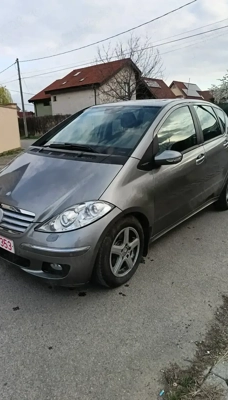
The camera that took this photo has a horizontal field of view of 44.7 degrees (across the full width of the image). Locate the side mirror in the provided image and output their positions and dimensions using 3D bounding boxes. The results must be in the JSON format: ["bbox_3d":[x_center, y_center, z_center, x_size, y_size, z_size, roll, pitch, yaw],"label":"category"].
[{"bbox_3d":[0.471,-0.371,2.443,0.220,0.145,0.150,13,22,39],"label":"side mirror"}]

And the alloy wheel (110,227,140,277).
[{"bbox_3d":[0.049,0.429,2.394,0.170,0.428,0.428,13,22,39],"label":"alloy wheel"}]

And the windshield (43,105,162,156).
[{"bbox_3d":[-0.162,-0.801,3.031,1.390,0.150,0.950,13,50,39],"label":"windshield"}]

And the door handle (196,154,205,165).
[{"bbox_3d":[0.975,-0.456,3.109,0.060,0.070,0.220,13,22,39],"label":"door handle"}]

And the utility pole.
[{"bbox_3d":[-6.774,-7.504,20.703,0.250,5.550,0.250,-6,17,-16],"label":"utility pole"}]

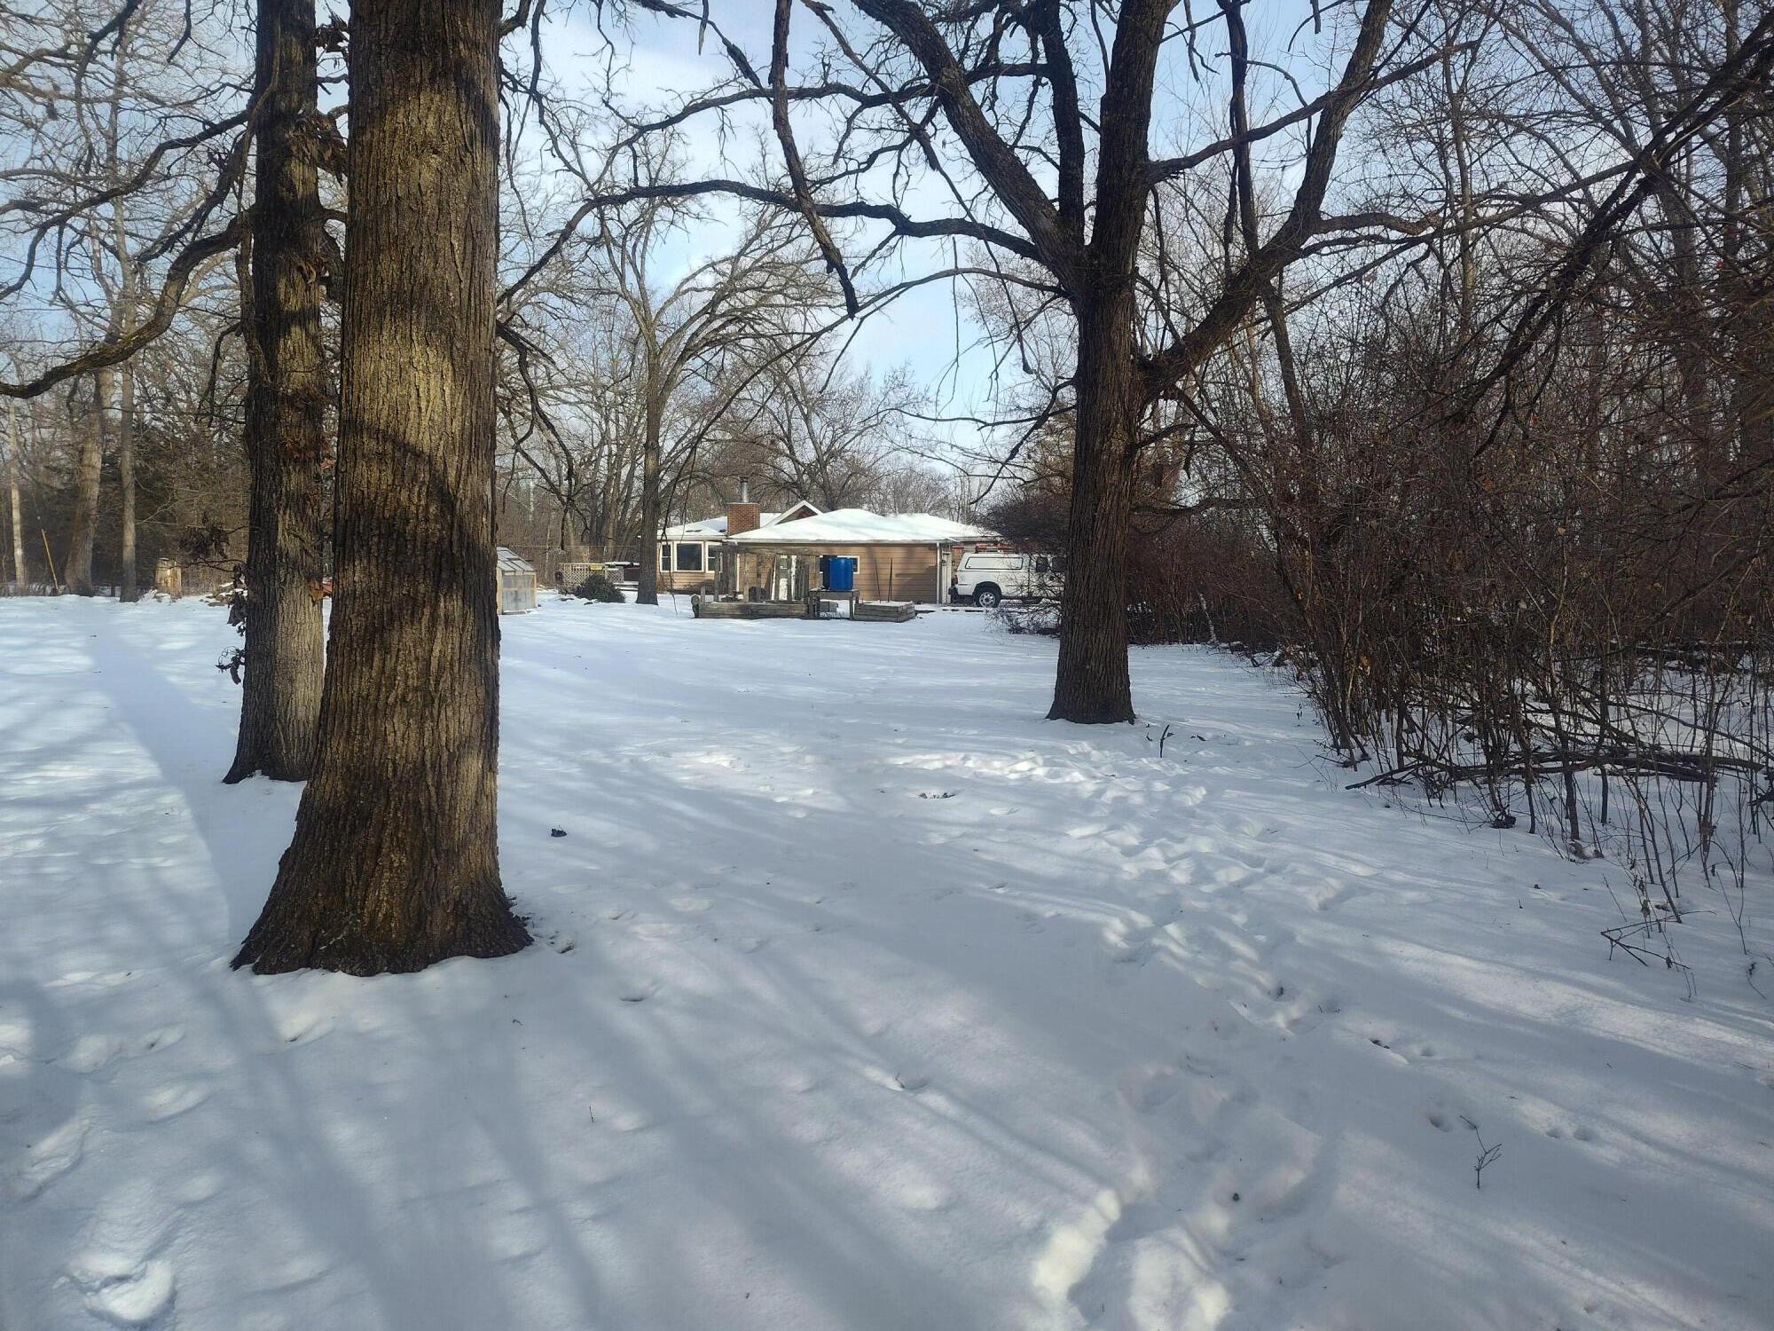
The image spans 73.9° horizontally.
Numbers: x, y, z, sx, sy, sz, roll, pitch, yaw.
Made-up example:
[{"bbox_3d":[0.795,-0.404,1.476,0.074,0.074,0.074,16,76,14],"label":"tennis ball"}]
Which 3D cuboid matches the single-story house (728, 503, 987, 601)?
[{"bbox_3d":[-1.200,-4.350,47.200,8.900,3.800,7.800,1,5,6],"label":"single-story house"}]

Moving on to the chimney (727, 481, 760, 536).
[{"bbox_3d":[-6.150,-6.750,51.000,1.150,2.550,0.950,1,5,7],"label":"chimney"}]

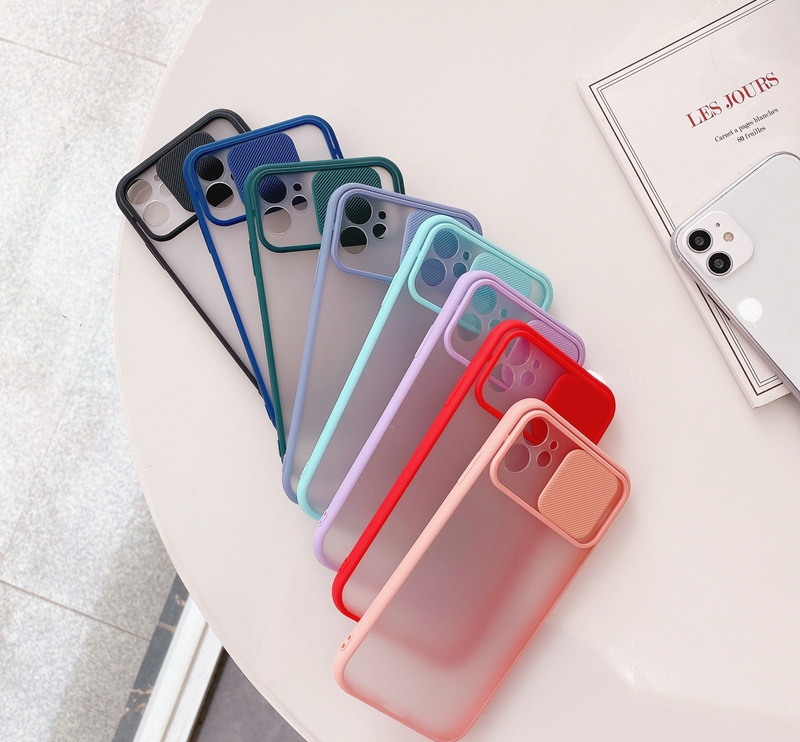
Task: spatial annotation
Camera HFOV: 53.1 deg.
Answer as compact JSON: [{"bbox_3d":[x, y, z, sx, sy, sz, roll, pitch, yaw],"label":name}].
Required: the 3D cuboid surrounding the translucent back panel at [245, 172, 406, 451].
[{"bbox_3d":[-0.027,-0.027,0.392,0.080,0.012,0.155,-8,88,-14],"label":"translucent back panel"}]

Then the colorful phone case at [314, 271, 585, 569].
[{"bbox_3d":[0.027,0.035,0.379,0.080,0.012,0.155,32,84,-22],"label":"colorful phone case"}]

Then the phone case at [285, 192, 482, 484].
[{"bbox_3d":[-0.007,-0.009,0.387,0.080,0.012,0.155,10,86,-17],"label":"phone case"}]

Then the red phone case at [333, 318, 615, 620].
[{"bbox_3d":[0.038,0.058,0.374,0.080,0.012,0.155,34,85,-22],"label":"red phone case"}]

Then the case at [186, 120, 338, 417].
[{"bbox_3d":[-0.048,-0.050,0.402,0.080,0.012,0.155,-20,85,-11],"label":"case"}]

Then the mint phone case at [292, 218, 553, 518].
[{"bbox_3d":[0.014,0.009,0.383,0.079,0.012,0.155,26,88,-20],"label":"mint phone case"}]

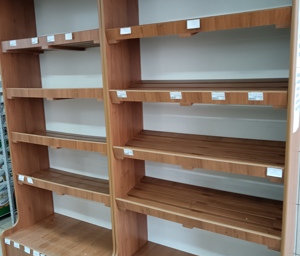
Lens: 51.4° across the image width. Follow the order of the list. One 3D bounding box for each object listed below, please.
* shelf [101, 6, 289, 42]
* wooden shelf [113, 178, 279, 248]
[{"bbox_3d":[0.263,-0.555,1.721,1.000,0.082,0.360,5,19,32],"label":"shelf"},{"bbox_3d":[0.299,0.482,1.910,1.000,0.082,0.360,5,19,32],"label":"wooden shelf"}]

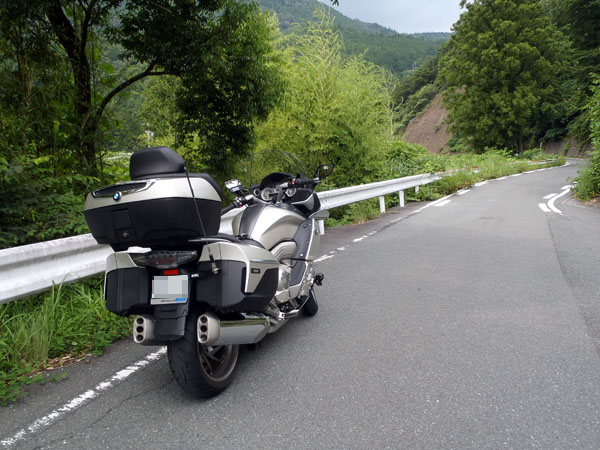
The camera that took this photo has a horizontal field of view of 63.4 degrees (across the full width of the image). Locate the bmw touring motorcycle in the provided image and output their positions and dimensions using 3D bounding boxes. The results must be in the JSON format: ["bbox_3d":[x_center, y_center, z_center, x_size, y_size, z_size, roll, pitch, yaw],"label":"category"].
[{"bbox_3d":[-0.328,0.191,3.452,1.000,1.470,2.490,-2,6,22],"label":"bmw touring motorcycle"}]

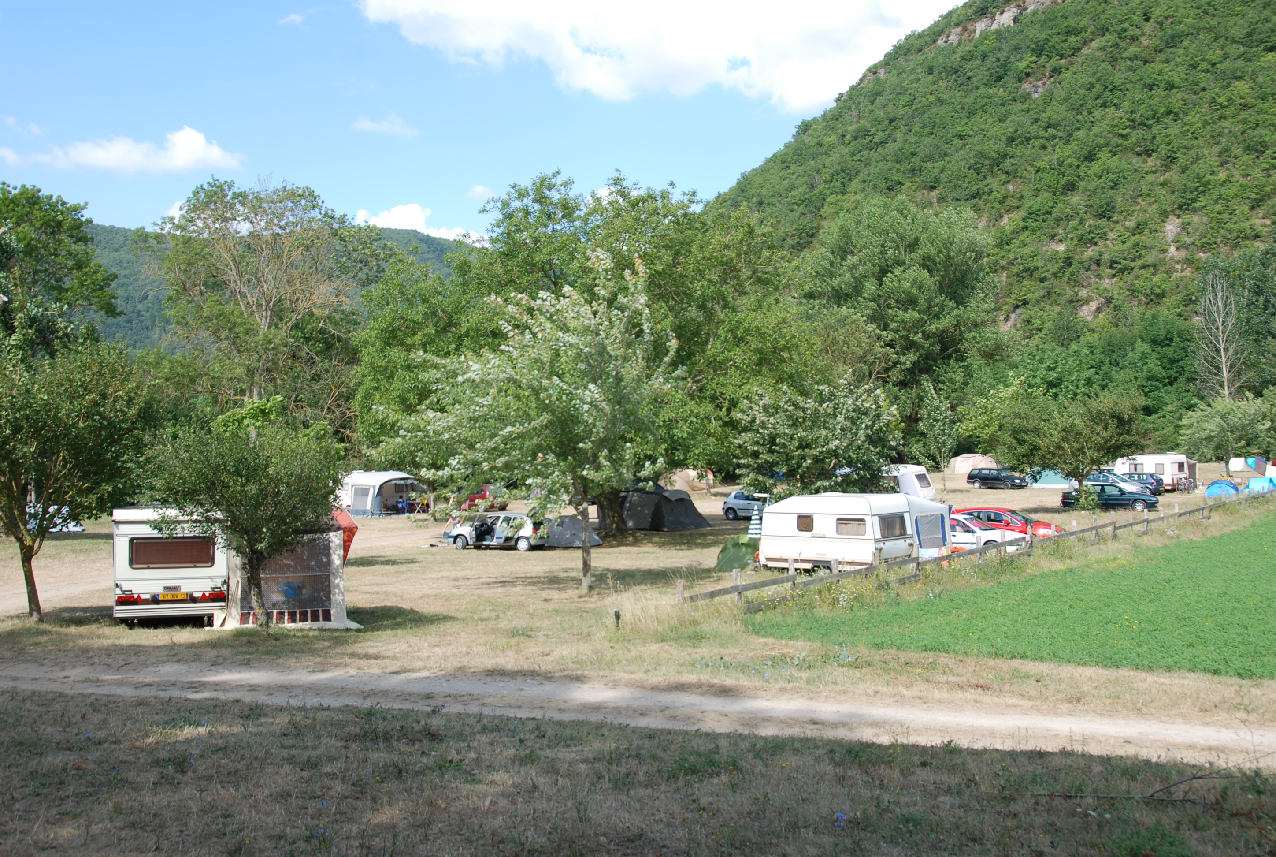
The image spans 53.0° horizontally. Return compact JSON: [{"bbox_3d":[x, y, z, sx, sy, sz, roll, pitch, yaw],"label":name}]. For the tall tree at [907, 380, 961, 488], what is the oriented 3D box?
[{"bbox_3d":[20.300,0.550,88.000,3.600,7.800,3.500,0,-2,13],"label":"tall tree"}]

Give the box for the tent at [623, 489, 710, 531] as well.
[{"bbox_3d":[1.278,3.699,57.500,4.000,1.870,3.000,0,-2,-15],"label":"tent"}]

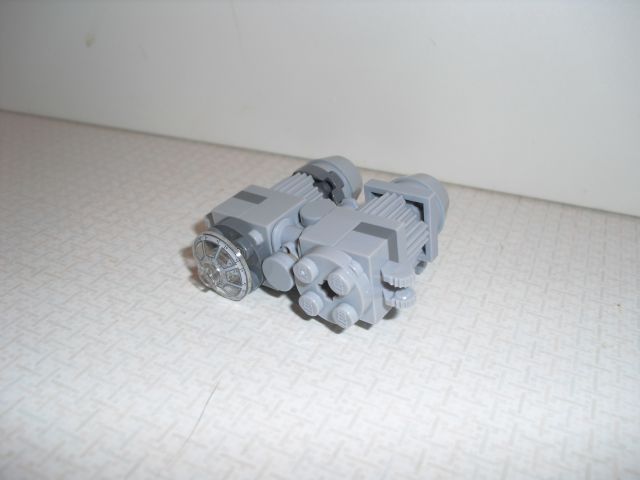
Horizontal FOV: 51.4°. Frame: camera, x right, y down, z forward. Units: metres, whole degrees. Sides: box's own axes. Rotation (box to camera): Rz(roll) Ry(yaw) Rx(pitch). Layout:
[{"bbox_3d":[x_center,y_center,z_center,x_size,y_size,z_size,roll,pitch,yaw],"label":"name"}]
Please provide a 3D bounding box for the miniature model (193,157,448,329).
[{"bbox_3d":[0.001,-0.001,0.150,0.052,0.017,0.049,15,37,32],"label":"miniature model"}]

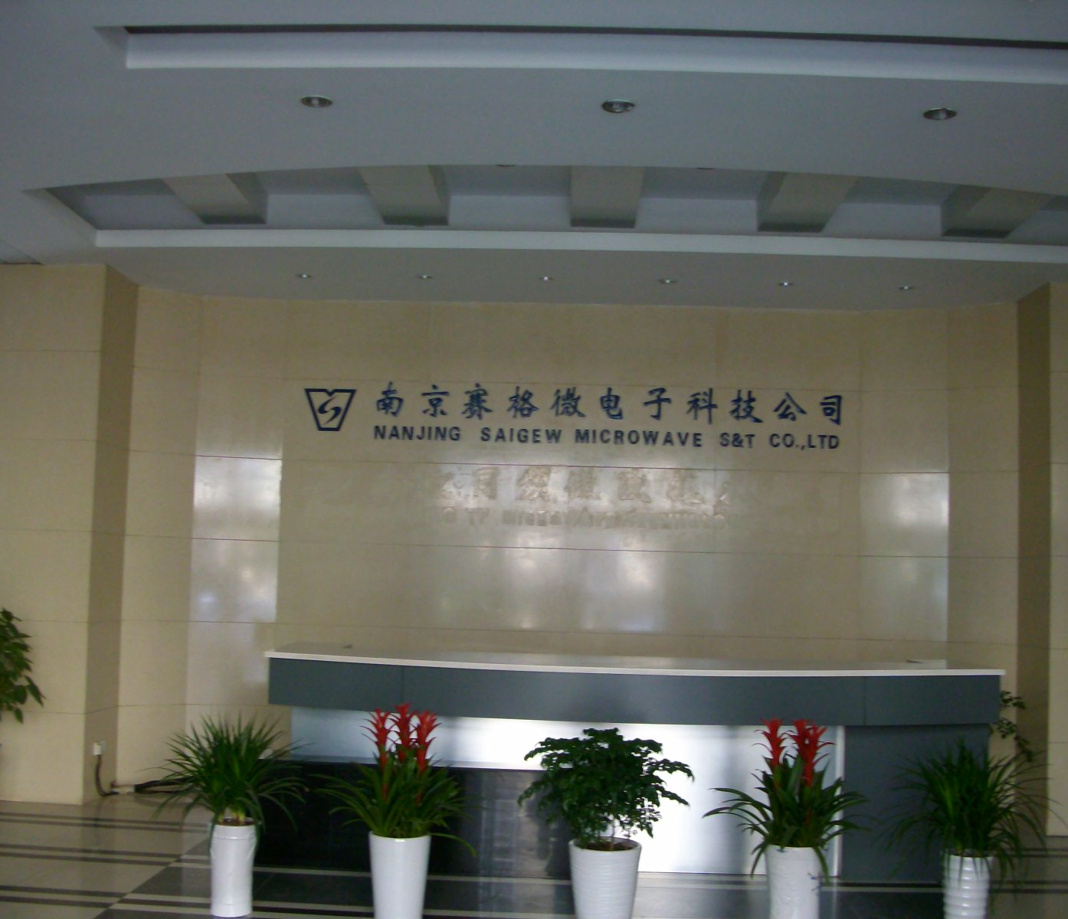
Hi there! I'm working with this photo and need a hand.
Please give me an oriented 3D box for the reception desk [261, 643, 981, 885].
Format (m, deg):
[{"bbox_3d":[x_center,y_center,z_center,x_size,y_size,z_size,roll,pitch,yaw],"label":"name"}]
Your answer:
[{"bbox_3d":[0.526,1.666,6.598,4.000,1.140,1.220,1,-5,1],"label":"reception desk"}]

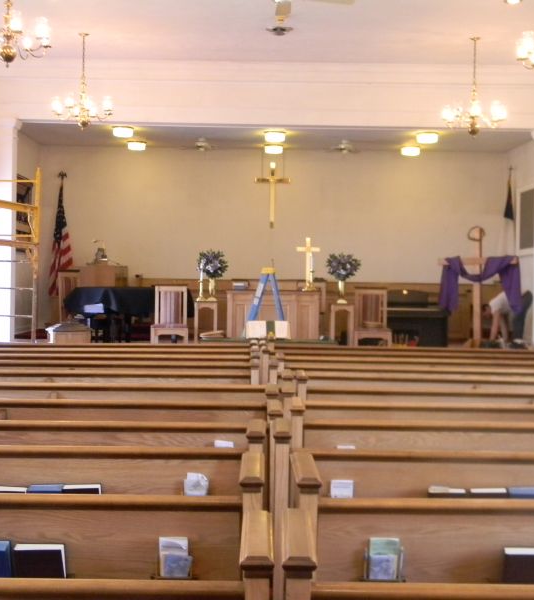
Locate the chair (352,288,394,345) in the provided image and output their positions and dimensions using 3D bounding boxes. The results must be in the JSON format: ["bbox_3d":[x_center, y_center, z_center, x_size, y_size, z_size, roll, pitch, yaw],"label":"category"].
[{"bbox_3d":[1.590,0.375,14.300,0.570,1.100,0.570,1,1,0],"label":"chair"}]

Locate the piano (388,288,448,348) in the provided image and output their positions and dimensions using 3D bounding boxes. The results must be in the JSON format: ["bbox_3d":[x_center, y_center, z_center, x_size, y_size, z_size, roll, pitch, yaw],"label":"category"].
[{"bbox_3d":[2.100,0.382,14.950,1.450,1.090,0.620,1,1,0],"label":"piano"}]

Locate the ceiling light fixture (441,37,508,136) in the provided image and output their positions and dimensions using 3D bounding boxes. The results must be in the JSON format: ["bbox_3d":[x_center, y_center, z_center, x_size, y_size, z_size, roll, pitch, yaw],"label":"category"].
[{"bbox_3d":[2.625,-2.704,12.000,0.810,1.260,0.810,1,1,0],"label":"ceiling light fixture"}]

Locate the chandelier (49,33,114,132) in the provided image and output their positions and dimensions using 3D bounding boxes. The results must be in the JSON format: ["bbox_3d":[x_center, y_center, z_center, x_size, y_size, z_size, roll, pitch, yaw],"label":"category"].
[{"bbox_3d":[-2.438,-2.901,12.553,0.800,1.270,0.800,1,1,0],"label":"chandelier"}]

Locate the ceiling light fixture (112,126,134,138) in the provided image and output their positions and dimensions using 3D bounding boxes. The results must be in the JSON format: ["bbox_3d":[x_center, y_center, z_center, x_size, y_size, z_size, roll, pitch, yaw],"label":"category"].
[{"bbox_3d":[-2.455,-2.852,16.154,0.360,0.150,0.360,1,1,0],"label":"ceiling light fixture"}]

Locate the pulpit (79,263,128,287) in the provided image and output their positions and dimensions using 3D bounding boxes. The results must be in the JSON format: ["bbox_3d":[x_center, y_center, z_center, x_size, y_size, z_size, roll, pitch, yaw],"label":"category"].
[{"bbox_3d":[-2.740,0.004,15.800,0.680,1.200,0.520,1,1,0],"label":"pulpit"}]

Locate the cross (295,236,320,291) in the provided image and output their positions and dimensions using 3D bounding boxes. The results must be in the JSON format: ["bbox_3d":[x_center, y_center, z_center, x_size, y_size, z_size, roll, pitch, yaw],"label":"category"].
[{"bbox_3d":[0.684,-0.616,15.996,0.390,0.910,0.200,1,1,0],"label":"cross"}]

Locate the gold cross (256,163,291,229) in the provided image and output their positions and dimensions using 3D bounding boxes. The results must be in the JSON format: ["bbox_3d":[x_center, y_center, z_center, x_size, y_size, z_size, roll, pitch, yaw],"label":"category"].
[{"bbox_3d":[0.102,-1.884,17.000,0.620,1.210,0.070,1,1,0],"label":"gold cross"}]

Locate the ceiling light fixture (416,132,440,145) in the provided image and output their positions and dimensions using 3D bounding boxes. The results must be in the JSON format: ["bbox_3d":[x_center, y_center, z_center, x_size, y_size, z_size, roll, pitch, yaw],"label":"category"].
[{"bbox_3d":[2.575,-2.591,15.200,0.340,0.140,0.340,1,1,0],"label":"ceiling light fixture"}]

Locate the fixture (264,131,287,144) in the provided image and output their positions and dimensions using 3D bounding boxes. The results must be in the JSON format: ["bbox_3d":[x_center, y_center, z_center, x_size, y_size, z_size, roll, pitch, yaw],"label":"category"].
[{"bbox_3d":[0.149,-2.784,16.214,0.360,0.150,0.360,1,1,0],"label":"fixture"}]

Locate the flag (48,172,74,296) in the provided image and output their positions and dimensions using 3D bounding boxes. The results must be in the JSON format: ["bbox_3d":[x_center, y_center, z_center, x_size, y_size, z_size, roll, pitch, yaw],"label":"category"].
[{"bbox_3d":[-3.547,-1.125,16.273,0.450,2.130,0.350,1,1,0],"label":"flag"}]

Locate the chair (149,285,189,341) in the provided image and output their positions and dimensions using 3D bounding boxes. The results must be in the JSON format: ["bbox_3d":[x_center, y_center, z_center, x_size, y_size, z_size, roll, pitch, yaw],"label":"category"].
[{"bbox_3d":[-1.557,0.290,15.200,0.600,1.060,0.600,1,1,0],"label":"chair"}]

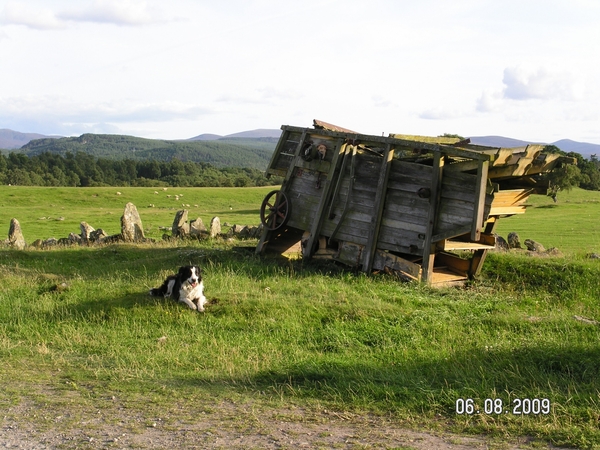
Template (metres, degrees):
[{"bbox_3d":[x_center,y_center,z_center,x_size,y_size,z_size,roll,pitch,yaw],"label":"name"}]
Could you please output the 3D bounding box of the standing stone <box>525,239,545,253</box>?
[{"bbox_3d":[4.895,0.438,19.900,0.420,0.320,0.320,0,4,0],"label":"standing stone"}]

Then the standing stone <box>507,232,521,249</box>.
[{"bbox_3d":[4.479,0.336,20.000,0.280,0.360,0.250,0,4,0],"label":"standing stone"}]

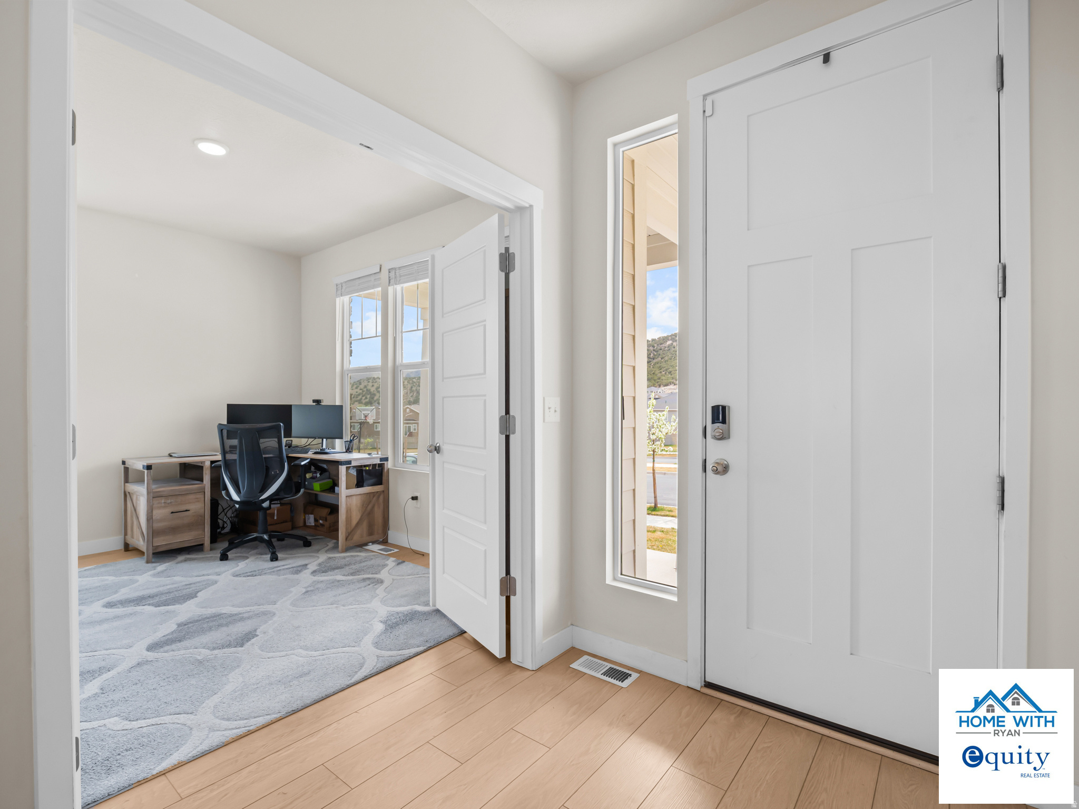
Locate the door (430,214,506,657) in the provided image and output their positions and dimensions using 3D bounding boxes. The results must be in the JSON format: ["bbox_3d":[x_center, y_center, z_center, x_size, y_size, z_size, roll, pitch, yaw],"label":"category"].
[{"bbox_3d":[-0.390,0.148,2.598,0.040,2.030,0.762,0,0,-35],"label":"door"}]

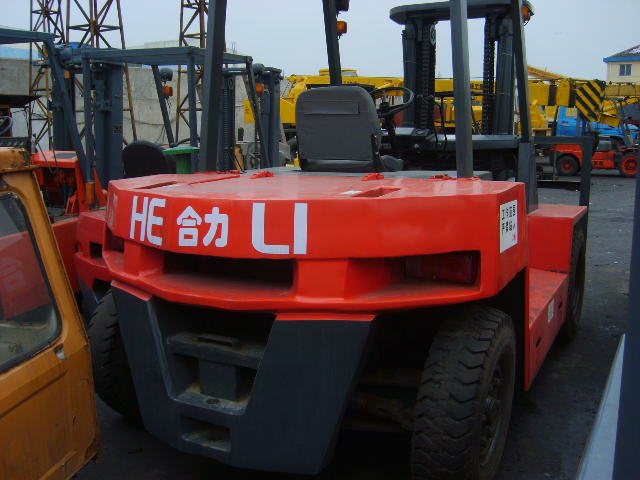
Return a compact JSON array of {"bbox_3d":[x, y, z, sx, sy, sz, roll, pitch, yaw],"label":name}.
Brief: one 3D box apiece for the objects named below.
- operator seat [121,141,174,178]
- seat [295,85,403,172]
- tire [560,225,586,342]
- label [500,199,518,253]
[{"bbox_3d":[-1.323,-0.582,5.300,0.430,0.460,0.490,5,12,25],"label":"operator seat"},{"bbox_3d":[0.186,-0.604,3.488,0.480,0.455,0.500,6,12,28],"label":"seat"},{"bbox_3d":[1.801,0.312,4.798,0.225,0.870,0.870,6,12,28],"label":"tire"},{"bbox_3d":[0.782,-0.056,2.667,0.010,0.200,0.290,6,12,28],"label":"label"}]

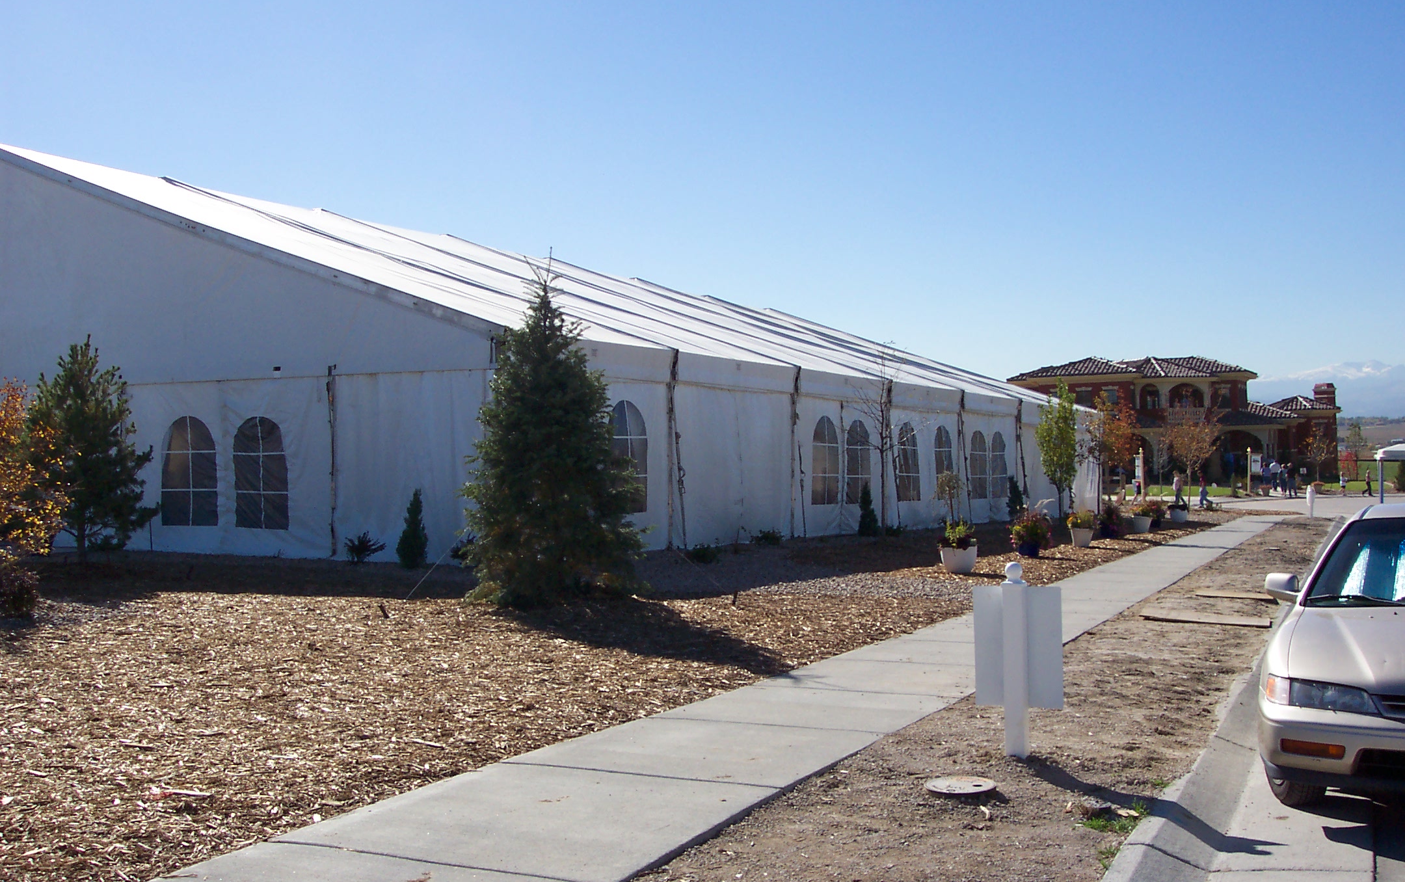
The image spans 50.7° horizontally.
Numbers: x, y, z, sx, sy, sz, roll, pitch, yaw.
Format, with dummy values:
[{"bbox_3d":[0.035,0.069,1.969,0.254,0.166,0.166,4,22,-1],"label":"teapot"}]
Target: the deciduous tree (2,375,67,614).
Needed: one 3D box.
[{"bbox_3d":[-7.208,0.589,15.300,1.400,2.450,1.400,0,-1,25],"label":"deciduous tree"}]

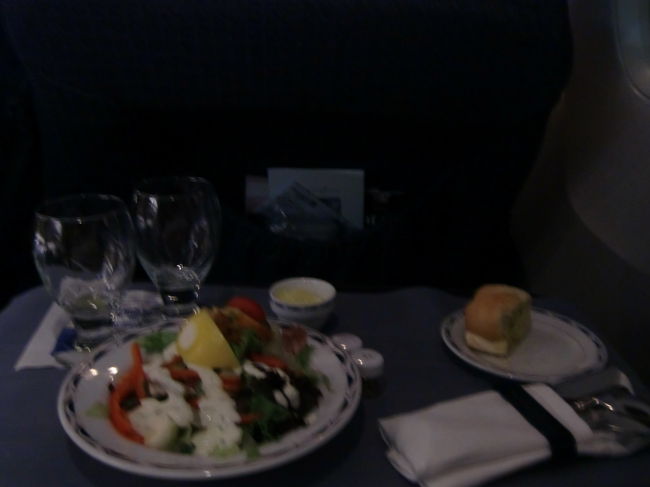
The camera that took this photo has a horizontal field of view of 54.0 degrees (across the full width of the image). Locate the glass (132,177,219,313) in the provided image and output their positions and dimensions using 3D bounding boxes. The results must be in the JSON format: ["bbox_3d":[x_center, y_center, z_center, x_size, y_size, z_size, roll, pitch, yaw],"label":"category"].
[{"bbox_3d":[-0.140,0.006,0.608,0.082,0.123,0.082,1,19,0],"label":"glass"}]

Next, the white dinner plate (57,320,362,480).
[{"bbox_3d":[-0.080,0.110,0.466,0.212,0.024,0.212,1,19,0],"label":"white dinner plate"}]

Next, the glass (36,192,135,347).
[{"bbox_3d":[-0.202,0.027,0.544,0.082,0.123,0.082,1,19,0],"label":"glass"}]

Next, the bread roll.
[{"bbox_3d":[0.152,0.064,0.551,0.041,0.044,0.050,16,24,36],"label":"bread roll"}]

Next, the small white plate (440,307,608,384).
[{"bbox_3d":[0.168,0.090,0.547,0.141,0.018,0.141,1,19,0],"label":"small white plate"}]

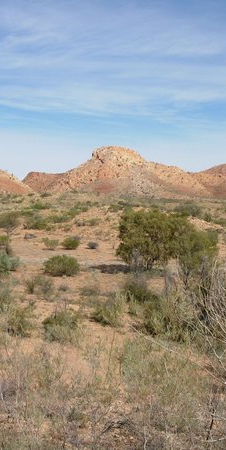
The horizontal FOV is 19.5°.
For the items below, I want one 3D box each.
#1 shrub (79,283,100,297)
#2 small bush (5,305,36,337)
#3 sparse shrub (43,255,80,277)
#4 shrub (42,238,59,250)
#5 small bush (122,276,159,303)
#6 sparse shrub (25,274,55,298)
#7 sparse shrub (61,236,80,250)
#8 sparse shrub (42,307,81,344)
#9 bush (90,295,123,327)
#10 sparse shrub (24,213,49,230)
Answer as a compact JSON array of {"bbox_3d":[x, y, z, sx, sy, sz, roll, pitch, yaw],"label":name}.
[{"bbox_3d":[-1.094,3.015,30.834,0.933,0.558,0.840,0,3,0],"label":"shrub"},{"bbox_3d":[-3.088,3.189,22.058,0.913,0.960,0.821,0,3,0],"label":"small bush"},{"bbox_3d":[-2.894,2.281,37.319,1.959,1.099,1.763,0,3,0],"label":"sparse shrub"},{"bbox_3d":[-4.768,1.452,50.230,1.373,0.846,1.236,0,3,-5],"label":"shrub"},{"bbox_3d":[1.203,2.814,29.341,1.678,1.077,1.510,0,3,0],"label":"small bush"},{"bbox_3d":[-3.118,2.565,27.538,1.255,0.996,1.130,0,3,-6],"label":"sparse shrub"},{"bbox_3d":[-3.338,1.451,51.872,1.377,1.049,1.239,0,3,0],"label":"sparse shrub"},{"bbox_3d":[-1.532,2.978,19.562,1.190,1.005,1.071,0,3,-4],"label":"sparse shrub"},{"bbox_3d":[-0.198,3.142,24.297,1.189,1.040,1.070,0,3,0],"label":"bush"},{"bbox_3d":[-8.709,-0.421,74.937,2.960,2.002,2.664,0,3,-7],"label":"sparse shrub"}]

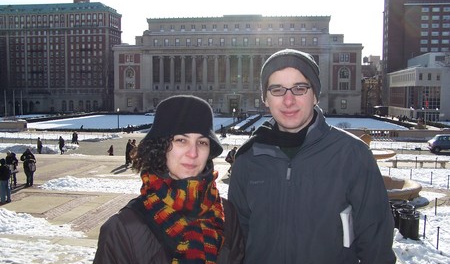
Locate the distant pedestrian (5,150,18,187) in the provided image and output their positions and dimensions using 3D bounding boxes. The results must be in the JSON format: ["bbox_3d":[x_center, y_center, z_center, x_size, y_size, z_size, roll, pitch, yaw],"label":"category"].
[{"bbox_3d":[-9.627,1.684,22.289,0.580,1.700,0.500,4,6,41],"label":"distant pedestrian"}]

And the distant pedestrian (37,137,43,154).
[{"bbox_3d":[-19.112,1.437,50.928,0.400,1.700,0.520,1,5,12],"label":"distant pedestrian"}]

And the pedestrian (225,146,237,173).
[{"bbox_3d":[0.406,1.709,28.635,0.550,1.680,0.520,-1,5,-18],"label":"pedestrian"}]

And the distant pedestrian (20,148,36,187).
[{"bbox_3d":[-8.922,1.632,22.445,0.660,1.730,0.480,1,5,9],"label":"distant pedestrian"}]

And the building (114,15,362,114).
[{"bbox_3d":[6.303,-23.939,183.565,80.019,31.997,50.000,1,5,8],"label":"building"}]

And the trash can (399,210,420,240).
[{"bbox_3d":[5.309,2.677,14.200,0.600,0.800,0.600,1,5,8],"label":"trash can"}]

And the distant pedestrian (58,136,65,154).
[{"bbox_3d":[-15.433,1.285,46.714,0.450,1.720,0.520,1,5,6],"label":"distant pedestrian"}]

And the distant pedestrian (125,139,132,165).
[{"bbox_3d":[-6.533,1.378,33.466,0.420,1.740,0.520,-1,5,-15],"label":"distant pedestrian"}]

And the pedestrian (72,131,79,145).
[{"bbox_3d":[-19.524,0.824,64.639,0.420,1.700,0.520,1,5,12],"label":"pedestrian"}]

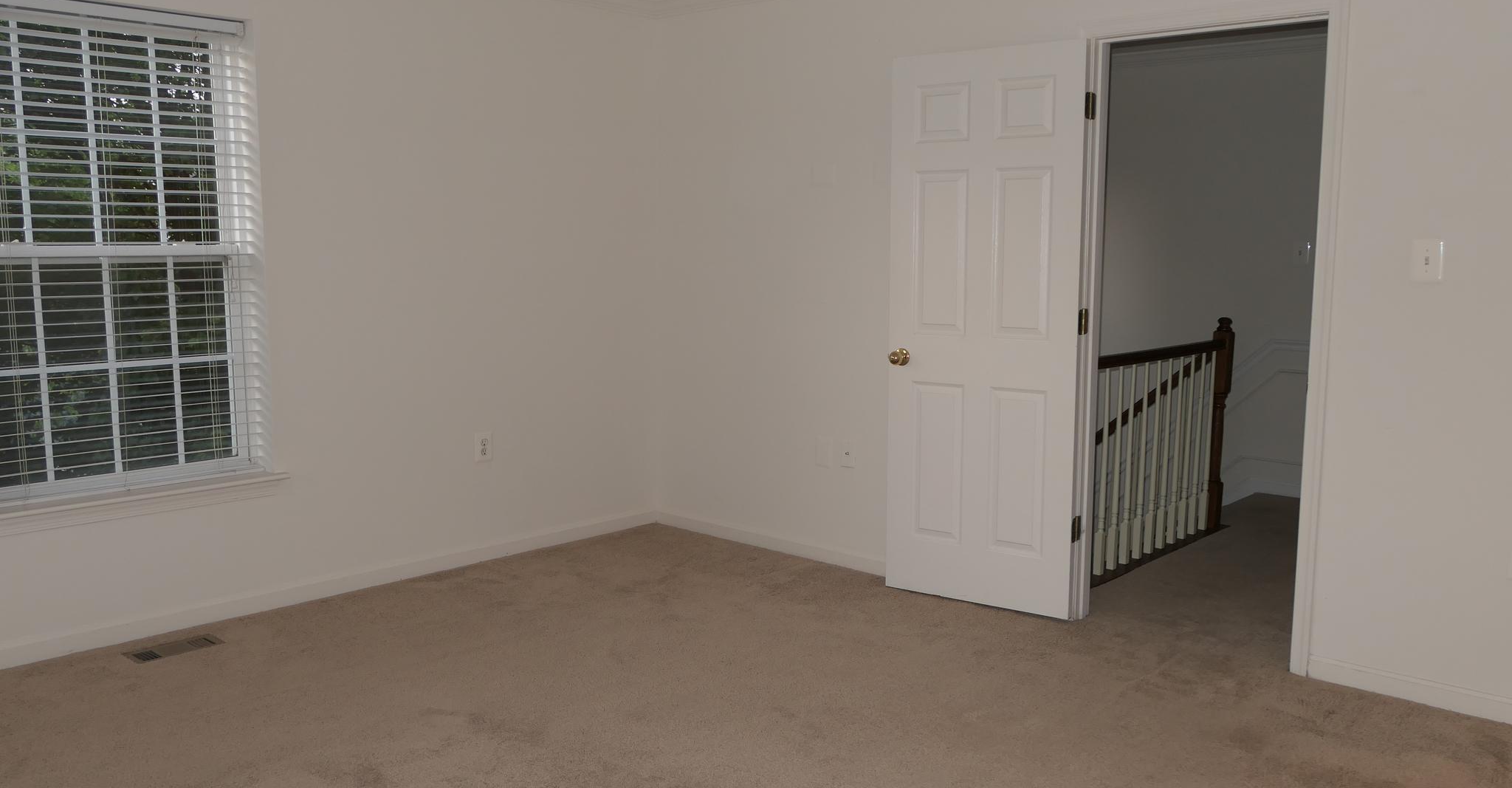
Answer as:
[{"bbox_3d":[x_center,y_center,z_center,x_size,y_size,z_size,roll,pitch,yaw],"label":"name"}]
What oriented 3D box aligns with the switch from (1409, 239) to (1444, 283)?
[{"bbox_3d":[1.947,-0.387,3.411,0.078,0.122,0.020,7,10,40],"label":"switch"}]

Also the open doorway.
[{"bbox_3d":[1.477,-0.164,3.941,0.754,2.055,0.120,7,10,40],"label":"open doorway"}]

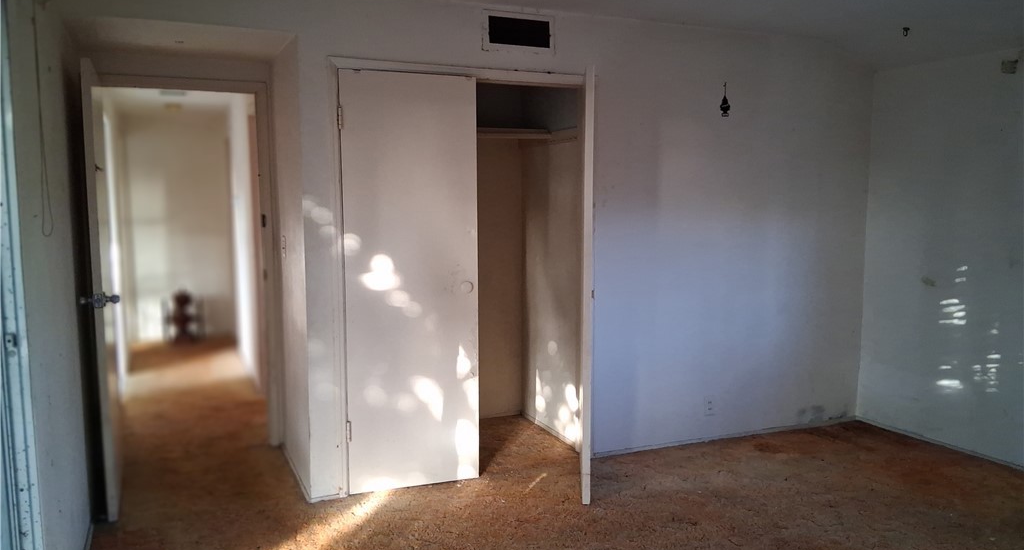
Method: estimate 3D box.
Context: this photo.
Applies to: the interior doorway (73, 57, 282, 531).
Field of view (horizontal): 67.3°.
[{"bbox_3d":[-1.628,0.011,3.898,0.900,2.083,0.857,-2,6,-24],"label":"interior doorway"}]

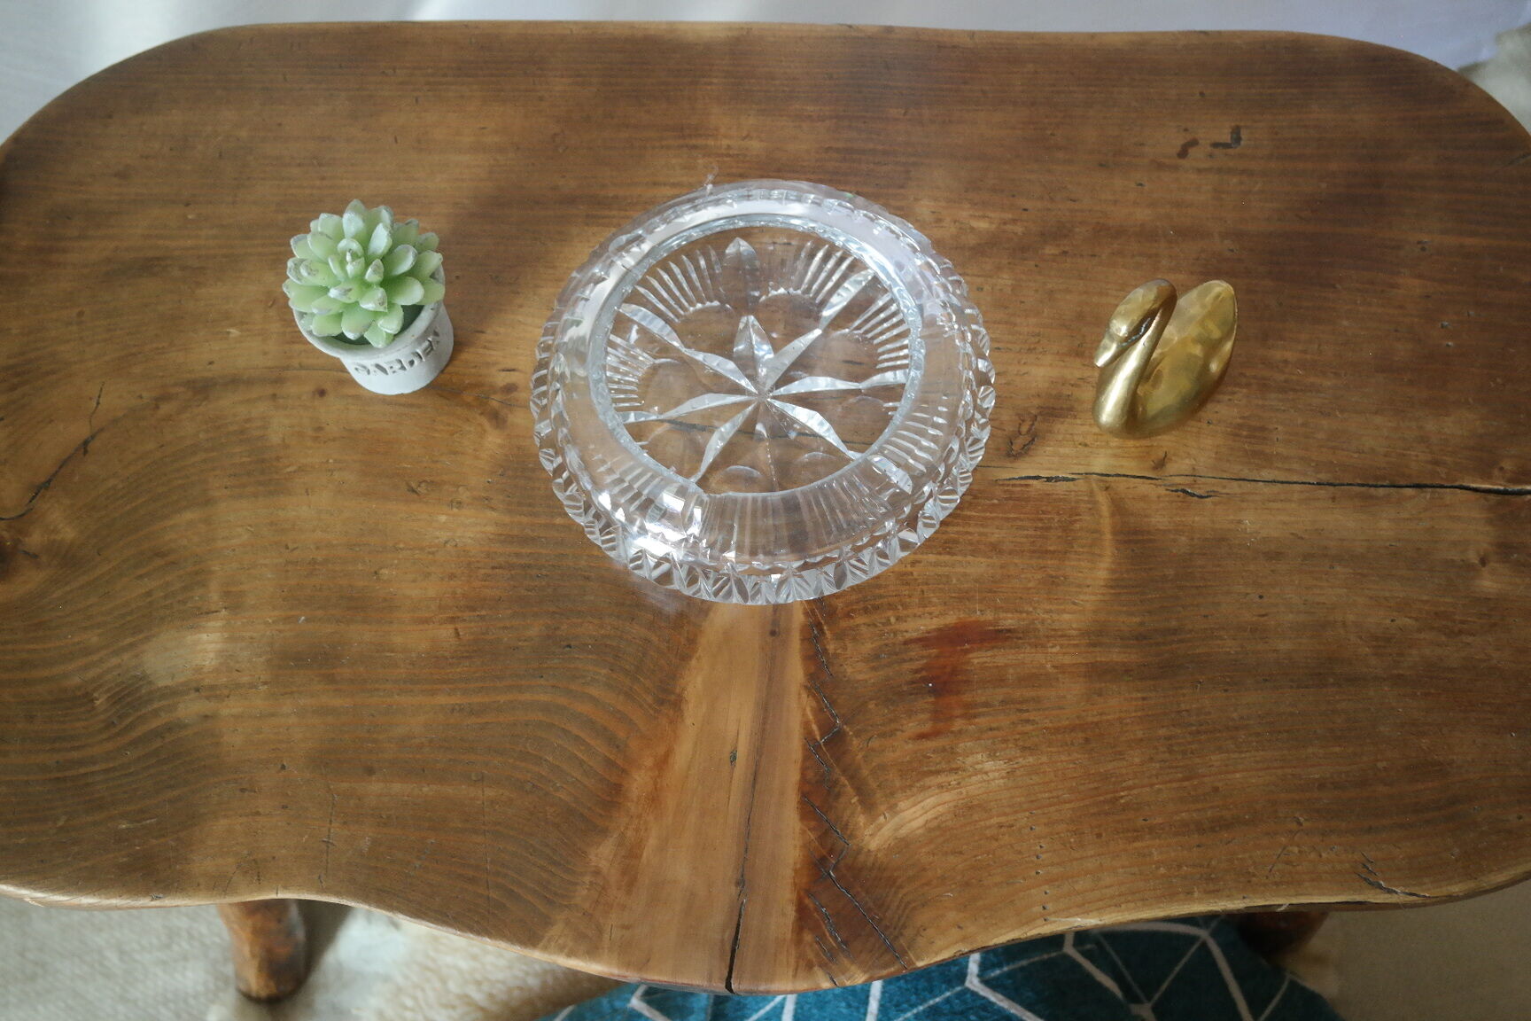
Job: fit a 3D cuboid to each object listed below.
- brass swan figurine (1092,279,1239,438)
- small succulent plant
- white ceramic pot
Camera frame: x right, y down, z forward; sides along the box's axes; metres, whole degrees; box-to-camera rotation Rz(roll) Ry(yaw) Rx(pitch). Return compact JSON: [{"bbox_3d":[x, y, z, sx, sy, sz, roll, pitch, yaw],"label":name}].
[{"bbox_3d":[0.170,-0.073,0.744,0.084,0.090,0.045,-42,70,-15],"label":"brass swan figurine"},{"bbox_3d":[-0.180,-0.106,0.761,0.070,0.042,0.070,-1,65,3],"label":"small succulent plant"},{"bbox_3d":[-0.178,-0.088,0.794,0.070,0.049,0.070,-1,65,3],"label":"white ceramic pot"}]

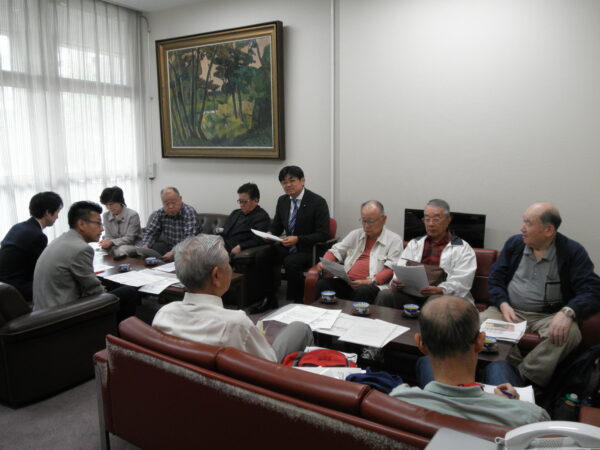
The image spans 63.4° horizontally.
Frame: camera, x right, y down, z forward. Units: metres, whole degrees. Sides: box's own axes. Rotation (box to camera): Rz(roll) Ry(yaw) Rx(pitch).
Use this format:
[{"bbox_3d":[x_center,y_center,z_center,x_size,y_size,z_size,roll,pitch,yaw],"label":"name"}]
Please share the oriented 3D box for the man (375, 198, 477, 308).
[{"bbox_3d":[0.782,0.393,2.955,0.560,1.036,0.780,5,11,31],"label":"man"}]

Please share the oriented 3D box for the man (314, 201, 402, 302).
[{"bbox_3d":[0.369,0.363,3.216,0.600,1.020,0.780,5,11,31],"label":"man"}]

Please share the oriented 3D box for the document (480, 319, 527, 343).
[{"bbox_3d":[1.026,0.524,2.460,0.220,0.035,0.285,5,11,31],"label":"document"}]

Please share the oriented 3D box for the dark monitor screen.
[{"bbox_3d":[1.145,0.121,3.890,0.666,0.450,0.090,7,12,38],"label":"dark monitor screen"}]

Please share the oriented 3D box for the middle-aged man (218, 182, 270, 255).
[{"bbox_3d":[-0.501,0.171,4.253,0.550,1.090,0.750,7,12,39],"label":"middle-aged man"}]

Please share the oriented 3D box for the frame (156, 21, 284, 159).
[{"bbox_3d":[-0.878,-1.351,5.104,1.616,1.284,0.080,5,11,31],"label":"frame"}]

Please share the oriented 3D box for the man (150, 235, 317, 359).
[{"bbox_3d":[-0.208,0.526,2.163,0.520,1.050,0.860,5,11,31],"label":"man"}]

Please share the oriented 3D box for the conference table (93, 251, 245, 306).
[{"bbox_3d":[-1.238,0.572,3.852,1.591,0.440,0.560,5,11,31],"label":"conference table"}]

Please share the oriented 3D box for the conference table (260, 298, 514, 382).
[{"bbox_3d":[0.523,0.748,2.643,1.146,0.440,0.470,5,11,31],"label":"conference table"}]

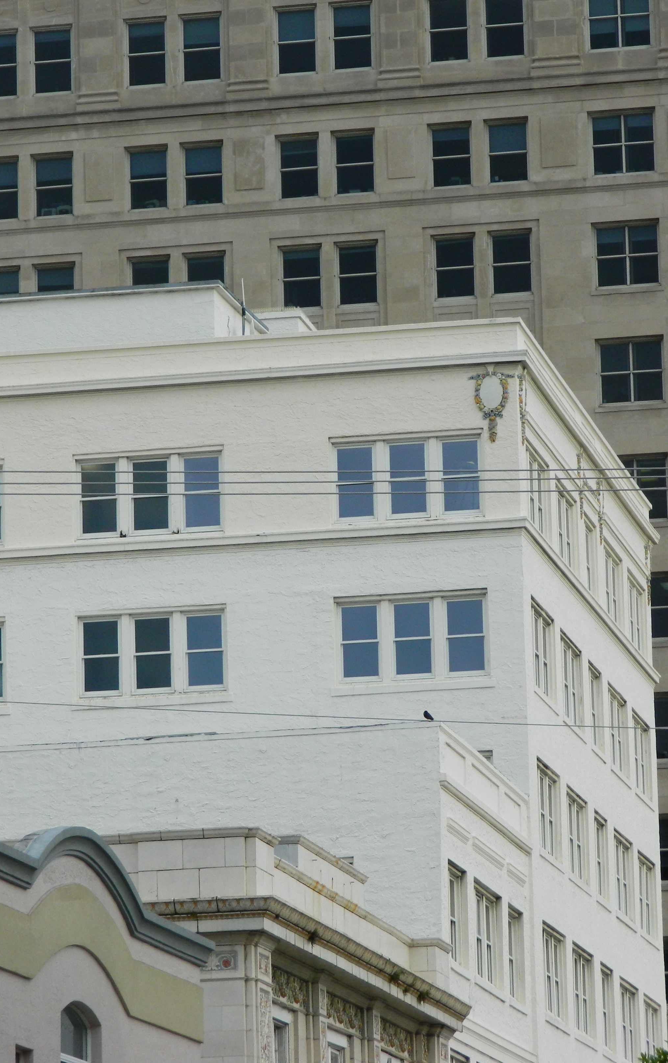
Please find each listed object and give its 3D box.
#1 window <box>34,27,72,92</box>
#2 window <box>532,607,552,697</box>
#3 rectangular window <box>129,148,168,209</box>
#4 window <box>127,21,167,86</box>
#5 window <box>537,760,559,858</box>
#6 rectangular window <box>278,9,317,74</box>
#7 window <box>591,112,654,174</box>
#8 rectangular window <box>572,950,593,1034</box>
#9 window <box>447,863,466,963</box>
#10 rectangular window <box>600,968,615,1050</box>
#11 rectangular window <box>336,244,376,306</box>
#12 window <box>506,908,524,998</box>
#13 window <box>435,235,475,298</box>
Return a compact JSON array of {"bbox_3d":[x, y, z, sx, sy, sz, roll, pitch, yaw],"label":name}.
[{"bbox_3d":[-8.185,-13.781,154.311,1.097,1.849,0.150,-4,-11,11],"label":"window"},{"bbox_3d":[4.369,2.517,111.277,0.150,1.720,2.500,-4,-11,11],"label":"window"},{"bbox_3d":[-5.294,-10.104,151.675,1.140,1.830,0.180,-4,-11,11],"label":"rectangular window"},{"bbox_3d":[-5.734,-14.674,162.220,1.175,1.983,0.150,-4,-11,10],"label":"window"},{"bbox_3d":[4.511,5.954,112.327,0.200,1.850,3.100,-4,-11,10],"label":"window"},{"bbox_3d":[-1.104,-14.954,161.388,1.153,1.940,0.150,-4,-11,10],"label":"rectangular window"},{"bbox_3d":[8.354,-11.242,152.996,1.747,1.721,0.200,-4,-11,10],"label":"window"},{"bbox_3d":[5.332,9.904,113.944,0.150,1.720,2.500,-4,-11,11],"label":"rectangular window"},{"bbox_3d":[2.279,7.391,102.023,0.200,1.763,1.910,-4,-11,10],"label":"window"},{"bbox_3d":[6.127,10.776,119.474,0.200,1.800,1.950,-4,-11,10],"label":"rectangular window"},{"bbox_3d":[0.660,-7.497,153.800,1.132,1.775,0.200,-4,-11,10],"label":"rectangular window"},{"bbox_3d":[3.633,8.714,109.102,0.200,1.794,1.879,-4,-11,10],"label":"window"},{"bbox_3d":[3.469,-7.645,152.568,1.111,1.795,0.200,-4,-11,10],"label":"window"}]

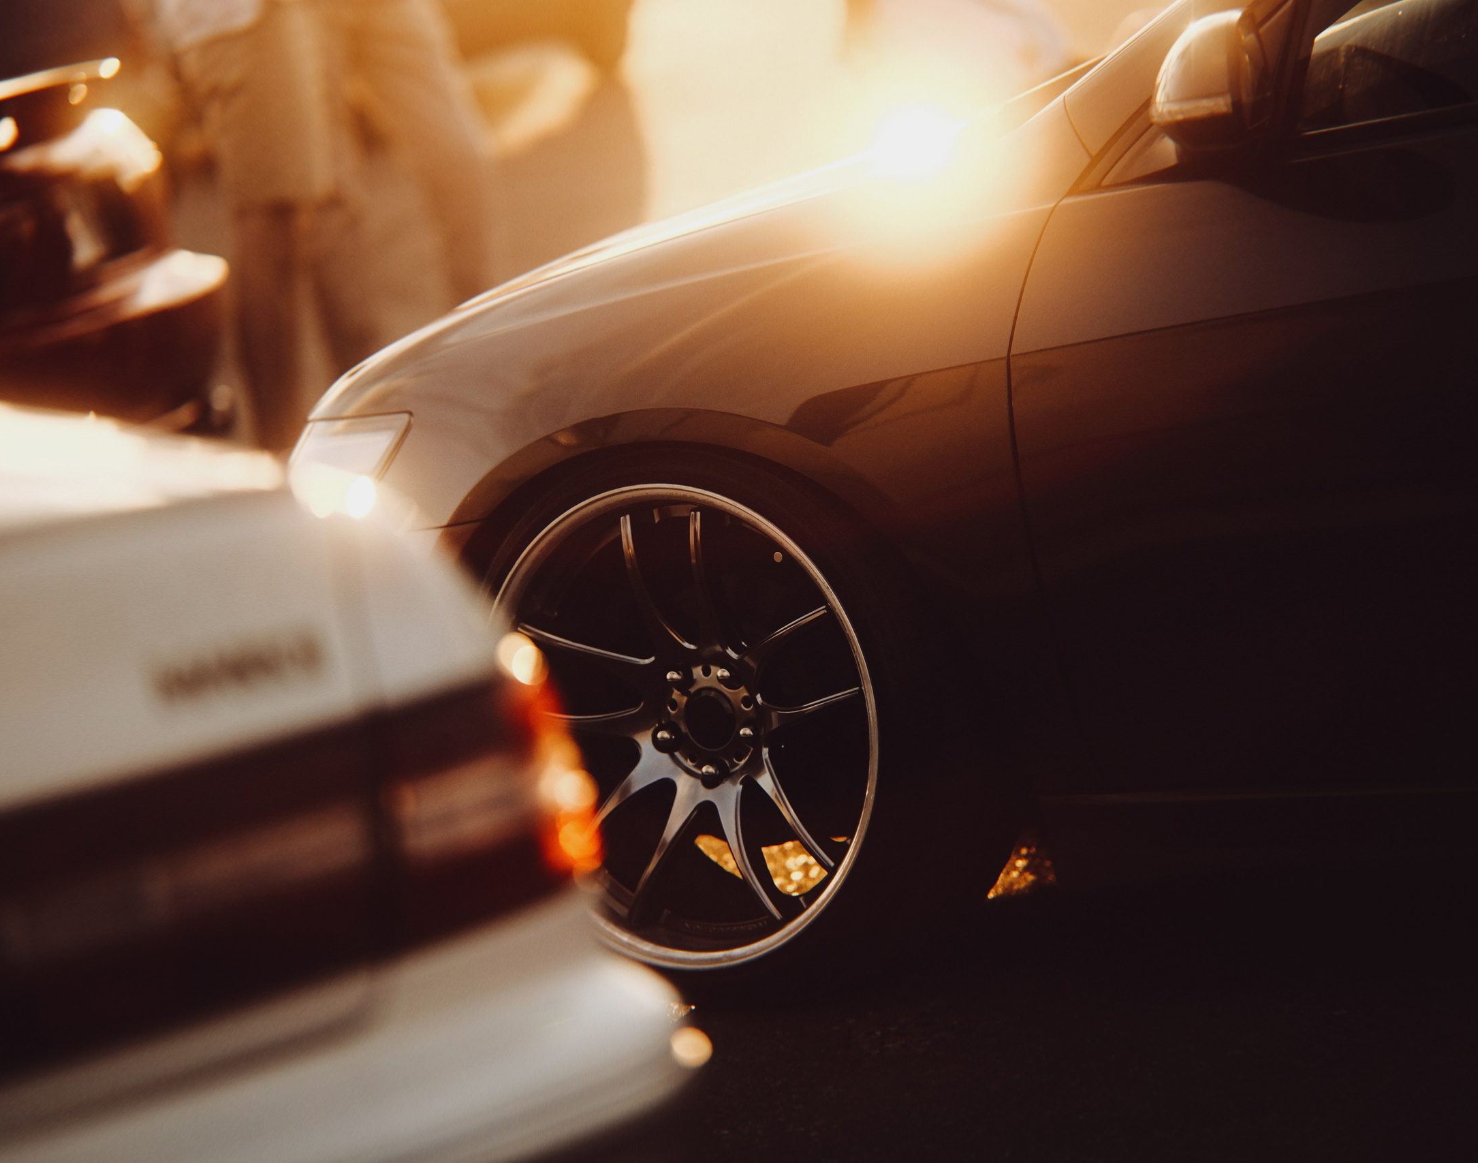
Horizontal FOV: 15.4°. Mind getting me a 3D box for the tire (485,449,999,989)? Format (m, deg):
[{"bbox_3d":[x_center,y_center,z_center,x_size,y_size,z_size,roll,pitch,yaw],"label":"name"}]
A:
[{"bbox_3d":[-0.004,0.140,5.856,0.630,0.630,0.225,0,6,35],"label":"tire"}]

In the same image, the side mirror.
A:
[{"bbox_3d":[0.462,-0.492,5.370,0.120,0.150,0.210,-3,7,15],"label":"side mirror"}]

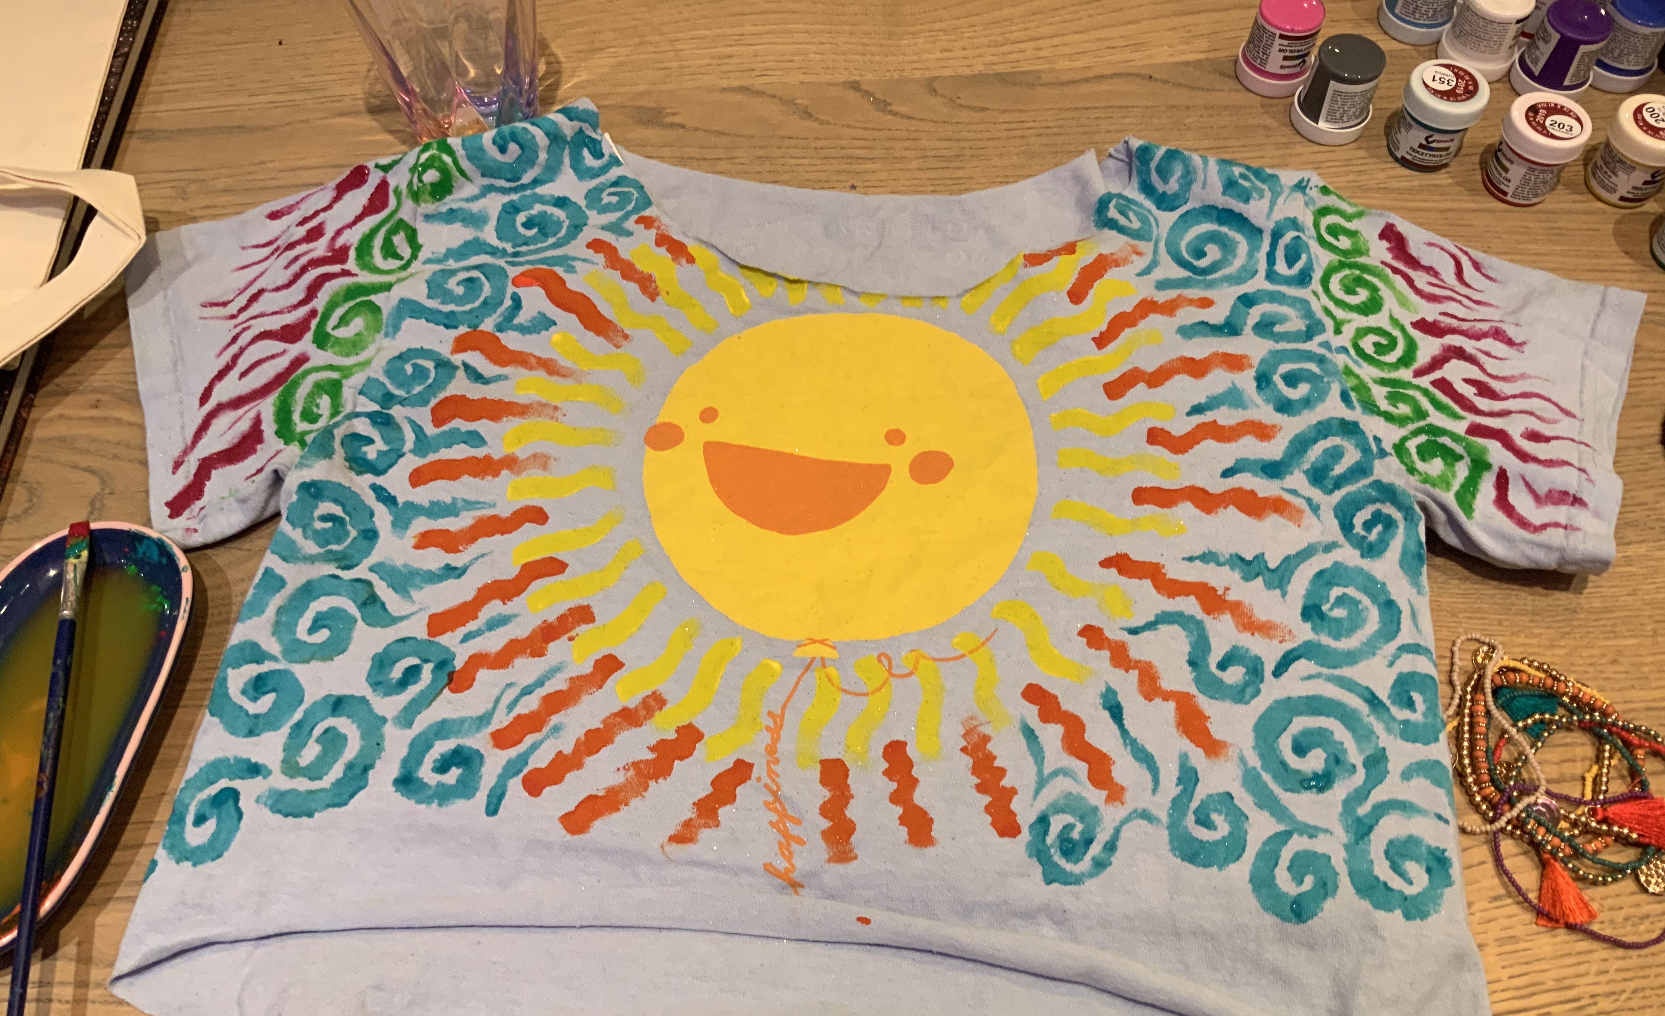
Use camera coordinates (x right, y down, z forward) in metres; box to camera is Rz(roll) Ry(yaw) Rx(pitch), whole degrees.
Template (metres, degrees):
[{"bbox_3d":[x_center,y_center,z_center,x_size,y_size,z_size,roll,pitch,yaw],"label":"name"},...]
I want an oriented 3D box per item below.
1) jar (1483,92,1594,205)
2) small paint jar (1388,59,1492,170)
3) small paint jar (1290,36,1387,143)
[{"bbox_3d":[0.406,-0.206,0.806,0.045,0.047,0.045,2,59,1],"label":"jar"},{"bbox_3d":[0.355,-0.229,0.820,0.045,0.047,0.045,0,59,0],"label":"small paint jar"},{"bbox_3d":[0.303,-0.250,0.833,0.045,0.047,0.045,0,59,0],"label":"small paint jar"}]

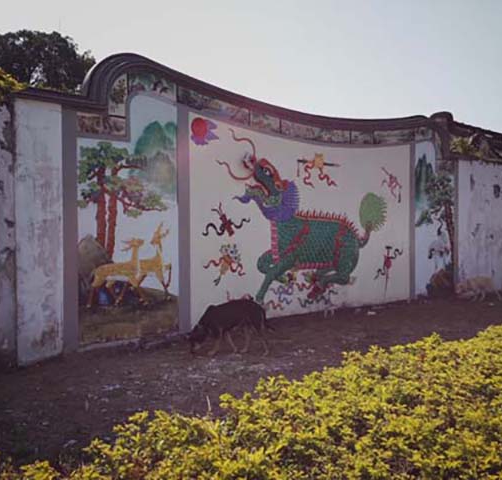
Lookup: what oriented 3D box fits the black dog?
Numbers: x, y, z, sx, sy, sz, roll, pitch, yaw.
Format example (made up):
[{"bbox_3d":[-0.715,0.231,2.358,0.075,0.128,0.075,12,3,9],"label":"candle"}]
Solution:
[{"bbox_3d":[-0.230,0.900,5.700,0.860,0.560,0.250,0,2,0],"label":"black dog"}]

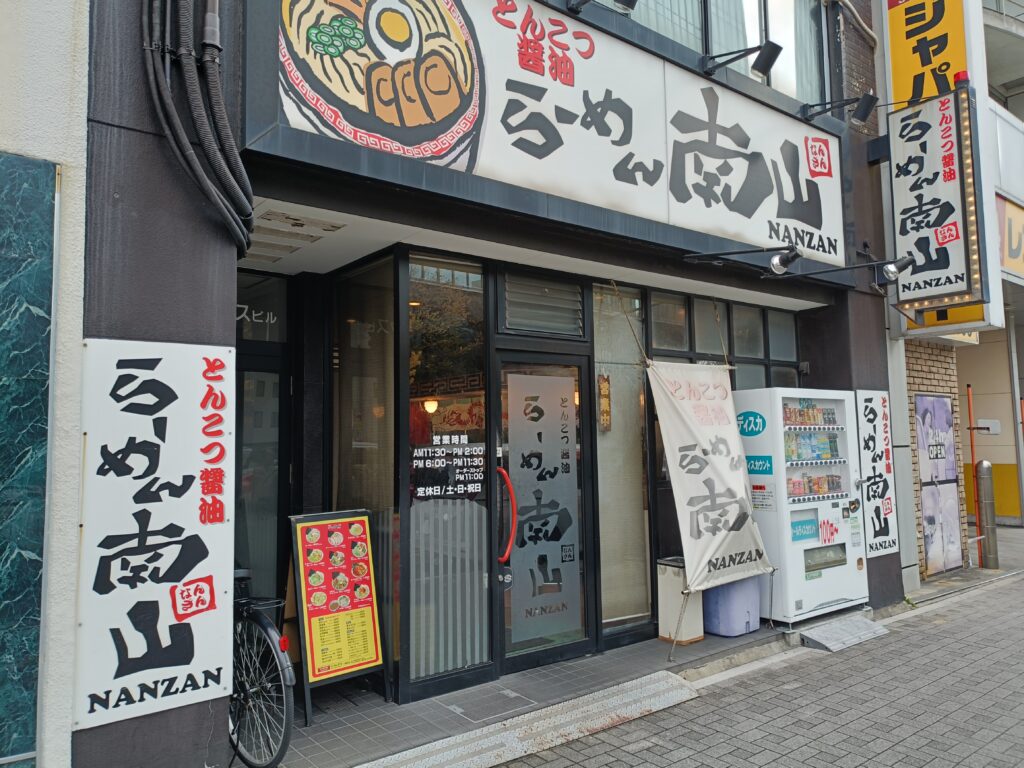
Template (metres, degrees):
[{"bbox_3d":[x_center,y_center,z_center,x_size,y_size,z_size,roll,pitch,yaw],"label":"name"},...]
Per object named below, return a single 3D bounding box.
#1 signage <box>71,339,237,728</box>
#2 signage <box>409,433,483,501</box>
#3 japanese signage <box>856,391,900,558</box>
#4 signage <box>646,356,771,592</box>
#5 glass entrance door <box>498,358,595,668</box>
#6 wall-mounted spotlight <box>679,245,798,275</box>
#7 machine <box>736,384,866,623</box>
[{"bbox_3d":[-1.460,0.582,3.068,0.597,1.503,0.020,2,-6,-38],"label":"signage"},{"bbox_3d":[-0.388,0.514,4.569,0.537,0.402,0.010,2,-6,-38],"label":"signage"},{"bbox_3d":[3.361,0.812,6.802,0.597,1.500,0.020,2,-6,-38],"label":"japanese signage"},{"bbox_3d":[1.510,0.646,5.610,1.050,1.660,0.090,2,-16,-38],"label":"signage"},{"bbox_3d":[0.238,0.828,5.041,0.840,2.050,0.070,2,-6,-38],"label":"glass entrance door"},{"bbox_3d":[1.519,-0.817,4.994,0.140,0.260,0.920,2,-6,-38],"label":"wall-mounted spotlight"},{"bbox_3d":[2.354,0.980,6.218,1.195,1.830,0.600,2,-6,-38],"label":"machine"}]

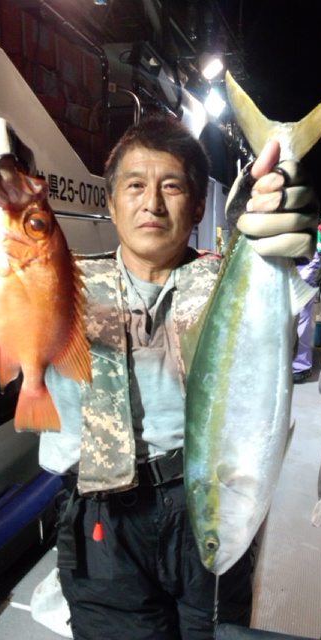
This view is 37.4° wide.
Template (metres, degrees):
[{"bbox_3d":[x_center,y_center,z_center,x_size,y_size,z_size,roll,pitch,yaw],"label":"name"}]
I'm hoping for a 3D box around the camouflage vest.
[{"bbox_3d":[-0.012,0.092,0.960,0.330,0.455,0.240,0,11,0],"label":"camouflage vest"}]

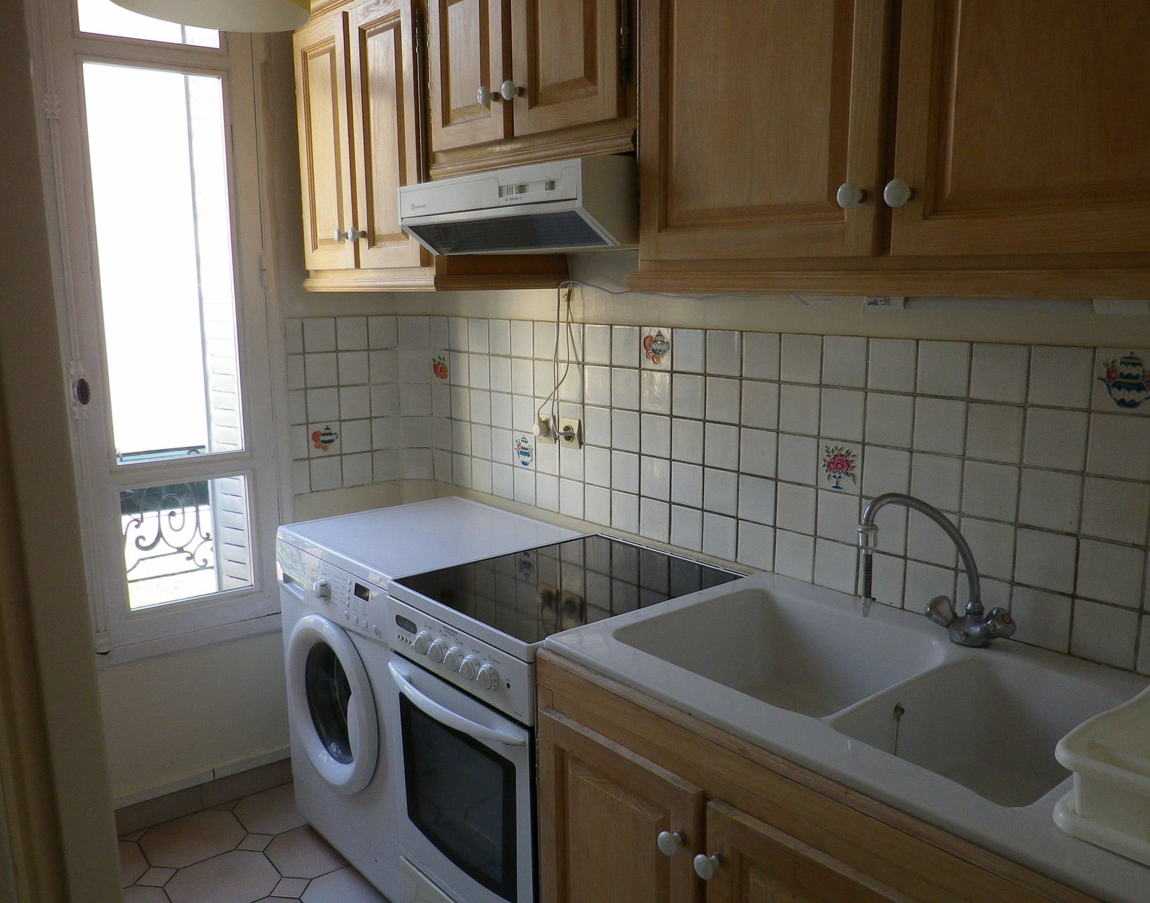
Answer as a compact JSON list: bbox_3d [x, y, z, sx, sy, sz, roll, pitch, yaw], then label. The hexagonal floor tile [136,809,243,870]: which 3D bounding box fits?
[{"bbox_3d":[-1.035,1.052,2.643,0.248,0.010,0.248,-8,13,-36],"label":"hexagonal floor tile"}]

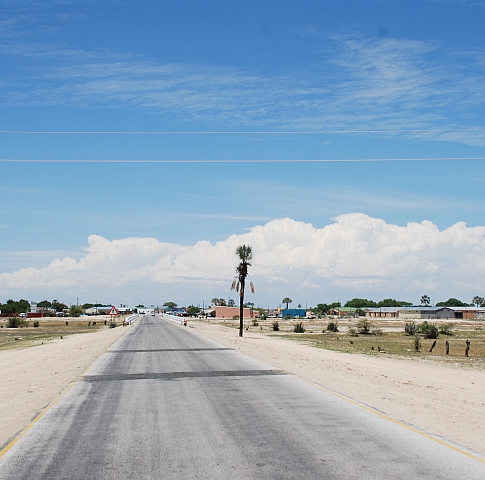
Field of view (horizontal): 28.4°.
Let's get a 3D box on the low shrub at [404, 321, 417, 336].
[{"bbox_3d":[15.747,8.324,89.934,1.141,1.347,1.084,0,-4,0],"label":"low shrub"}]

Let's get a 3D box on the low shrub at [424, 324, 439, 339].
[{"bbox_3d":[13.822,6.721,70.000,1.024,1.009,1.150,0,-4,0],"label":"low shrub"}]

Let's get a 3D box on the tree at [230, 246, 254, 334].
[{"bbox_3d":[0.018,3.764,70.500,1.731,6.791,1.700,0,-4,0],"label":"tree"}]

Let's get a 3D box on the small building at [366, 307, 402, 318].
[{"bbox_3d":[45.517,23.566,309.000,10.834,3.505,8.000,0,-4,-3],"label":"small building"}]

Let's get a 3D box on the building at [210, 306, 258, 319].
[{"bbox_3d":[-3.079,23.588,311.883,14.000,3.600,14.000,0,-4,-6],"label":"building"}]

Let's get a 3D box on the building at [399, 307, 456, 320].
[{"bbox_3d":[58.078,22.949,300.500,17.875,3.637,11.000,0,-4,-3],"label":"building"}]

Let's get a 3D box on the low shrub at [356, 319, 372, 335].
[{"bbox_3d":[10.324,7.341,81.000,1.354,1.312,1.300,0,-4,0],"label":"low shrub"}]

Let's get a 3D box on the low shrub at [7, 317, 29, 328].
[{"bbox_3d":[-30.104,11.106,129.178,2.905,1.580,2.760,0,-4,0],"label":"low shrub"}]

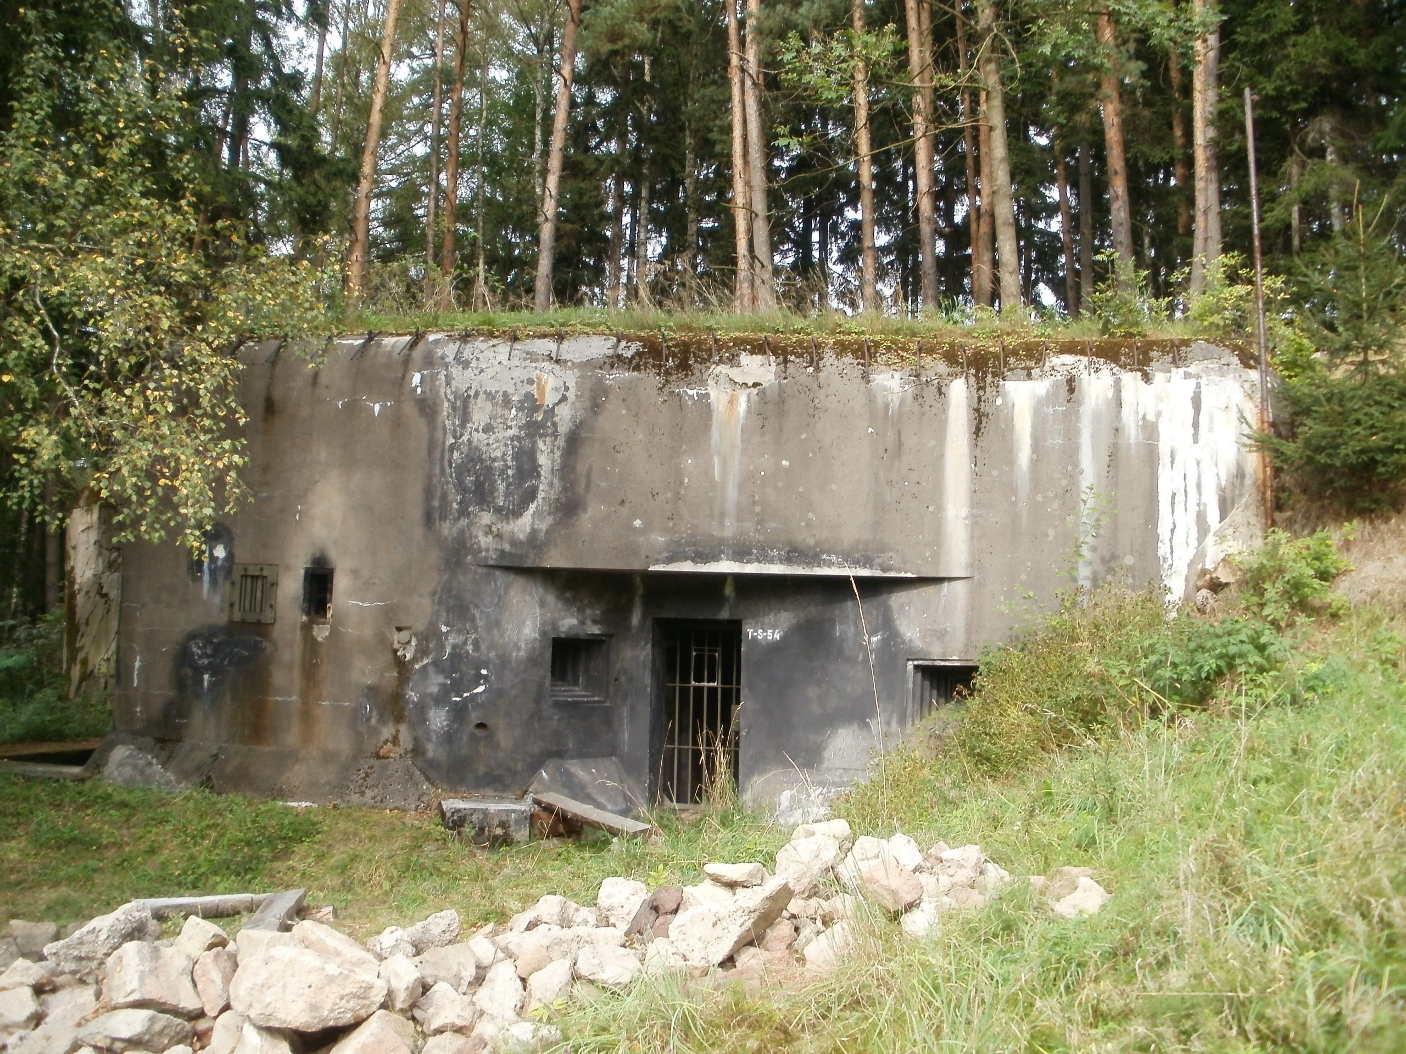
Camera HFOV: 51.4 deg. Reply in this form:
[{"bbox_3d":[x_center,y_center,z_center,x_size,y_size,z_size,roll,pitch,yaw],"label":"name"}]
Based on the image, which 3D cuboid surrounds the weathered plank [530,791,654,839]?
[{"bbox_3d":[-1.069,2.741,13.901,1.106,0.065,0.400,14,2,25],"label":"weathered plank"}]

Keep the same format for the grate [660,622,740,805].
[{"bbox_3d":[-0.011,2.013,15.695,1.000,2.020,0.400,0,-6,14],"label":"grate"}]

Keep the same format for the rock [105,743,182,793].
[{"bbox_3d":[-6.813,2.935,17.800,0.880,0.570,0.550,2,-6,-6],"label":"rock"}]

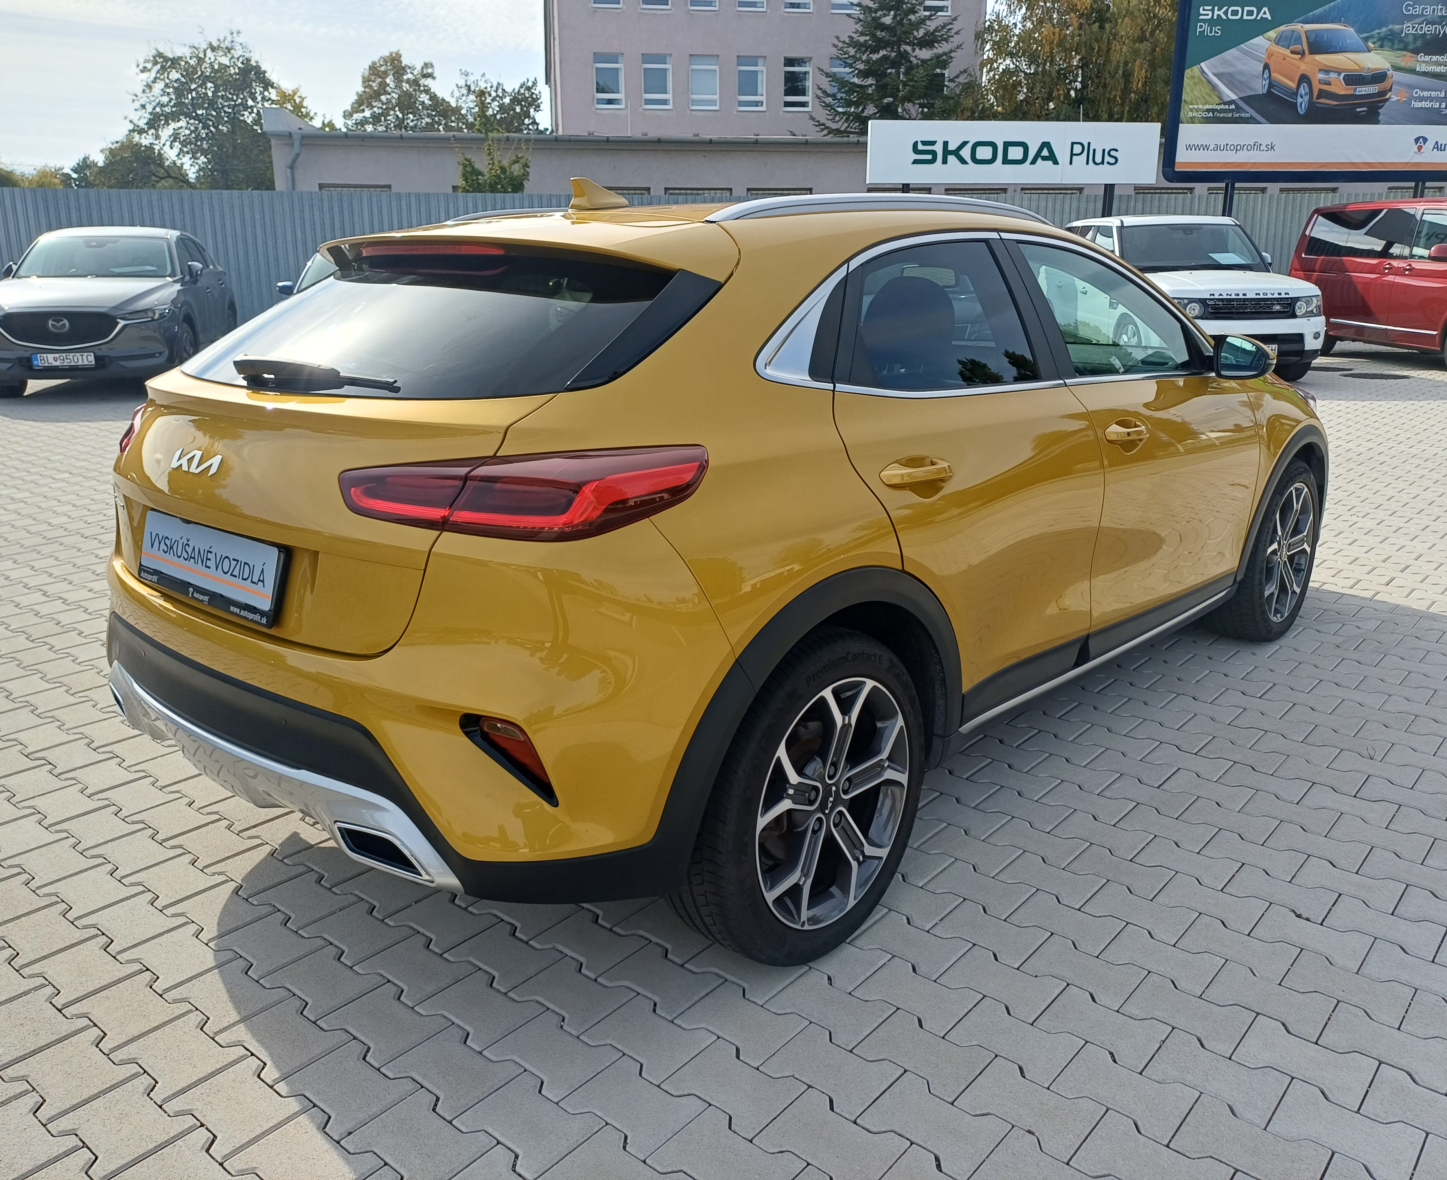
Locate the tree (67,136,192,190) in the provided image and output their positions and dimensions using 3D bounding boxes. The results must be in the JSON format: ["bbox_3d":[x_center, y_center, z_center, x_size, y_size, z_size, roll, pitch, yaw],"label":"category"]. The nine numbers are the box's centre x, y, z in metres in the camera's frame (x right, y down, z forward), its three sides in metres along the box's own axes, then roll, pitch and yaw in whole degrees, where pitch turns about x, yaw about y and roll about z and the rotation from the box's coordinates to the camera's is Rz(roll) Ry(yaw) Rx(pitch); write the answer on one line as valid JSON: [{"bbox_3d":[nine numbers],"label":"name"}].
[{"bbox_3d":[-18.819,-11.480,36.558,4.400,5.860,4.400,-7,16,-25],"label":"tree"}]

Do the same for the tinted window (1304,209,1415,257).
[{"bbox_3d":[8.149,-4.554,14.553,0.090,0.580,2.400,6,16,-5],"label":"tinted window"}]

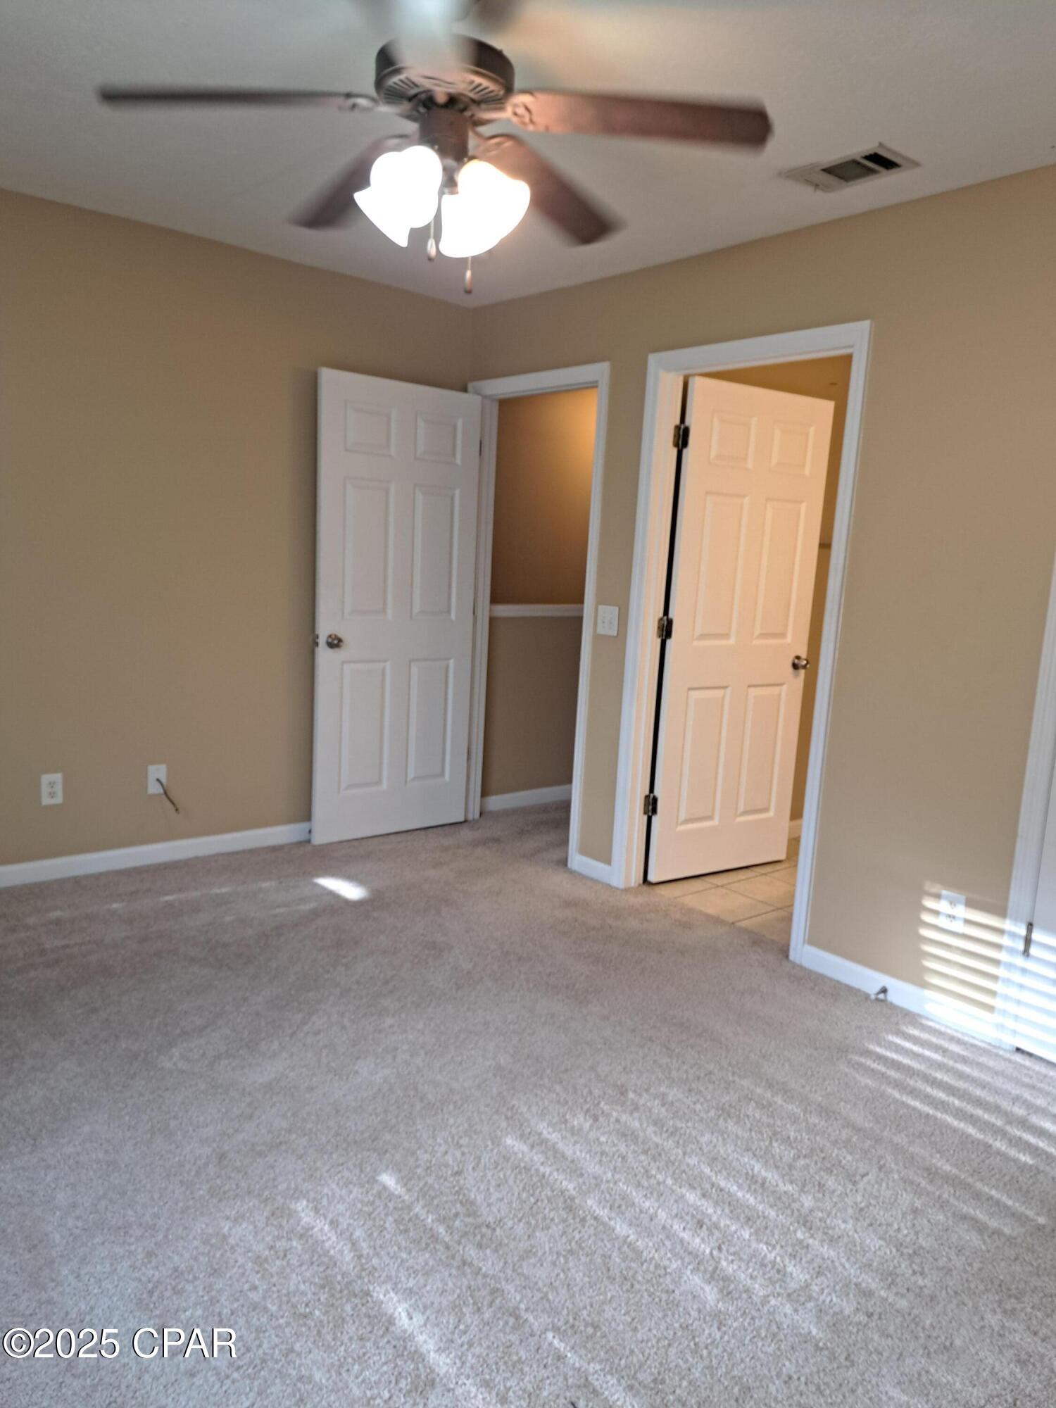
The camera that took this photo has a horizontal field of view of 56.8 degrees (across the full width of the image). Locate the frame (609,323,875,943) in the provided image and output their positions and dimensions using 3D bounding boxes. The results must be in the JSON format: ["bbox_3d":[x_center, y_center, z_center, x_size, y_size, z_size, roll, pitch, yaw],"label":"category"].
[{"bbox_3d":[0.747,-0.221,3.554,0.130,2.099,0.932,-5,12,-40],"label":"frame"}]

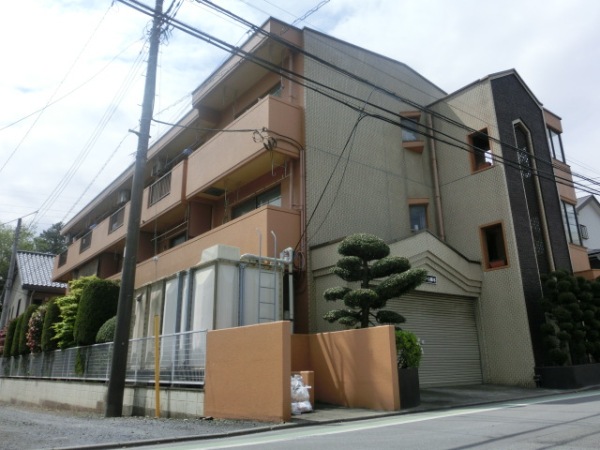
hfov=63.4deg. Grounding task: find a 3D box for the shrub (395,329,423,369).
[{"bbox_3d":[1.891,2.161,8.542,0.490,0.698,0.490,12,-21,-37],"label":"shrub"}]

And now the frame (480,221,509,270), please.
[{"bbox_3d":[5.551,0.603,13.799,0.200,1.336,0.744,12,-21,-37],"label":"frame"}]

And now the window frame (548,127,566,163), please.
[{"bbox_3d":[9.477,-2.908,17.901,1.111,1.346,0.180,12,-21,-37],"label":"window frame"}]

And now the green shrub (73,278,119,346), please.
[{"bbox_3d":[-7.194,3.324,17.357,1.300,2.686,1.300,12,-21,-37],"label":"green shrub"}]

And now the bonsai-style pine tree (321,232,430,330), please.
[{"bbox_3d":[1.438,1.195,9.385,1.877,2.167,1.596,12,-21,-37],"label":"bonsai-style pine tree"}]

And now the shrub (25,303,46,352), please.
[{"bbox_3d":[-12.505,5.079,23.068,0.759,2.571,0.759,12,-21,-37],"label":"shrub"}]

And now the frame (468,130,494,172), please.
[{"bbox_3d":[5.474,-2.225,14.661,0.200,1.297,0.744,12,-21,-37],"label":"frame"}]

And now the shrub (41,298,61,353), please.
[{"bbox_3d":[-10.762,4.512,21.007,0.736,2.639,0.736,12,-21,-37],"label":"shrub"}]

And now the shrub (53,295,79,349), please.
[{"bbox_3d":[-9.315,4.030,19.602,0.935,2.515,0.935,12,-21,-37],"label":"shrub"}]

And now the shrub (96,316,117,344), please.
[{"bbox_3d":[-5.987,3.447,15.437,0.847,1.057,0.847,12,-21,-37],"label":"shrub"}]

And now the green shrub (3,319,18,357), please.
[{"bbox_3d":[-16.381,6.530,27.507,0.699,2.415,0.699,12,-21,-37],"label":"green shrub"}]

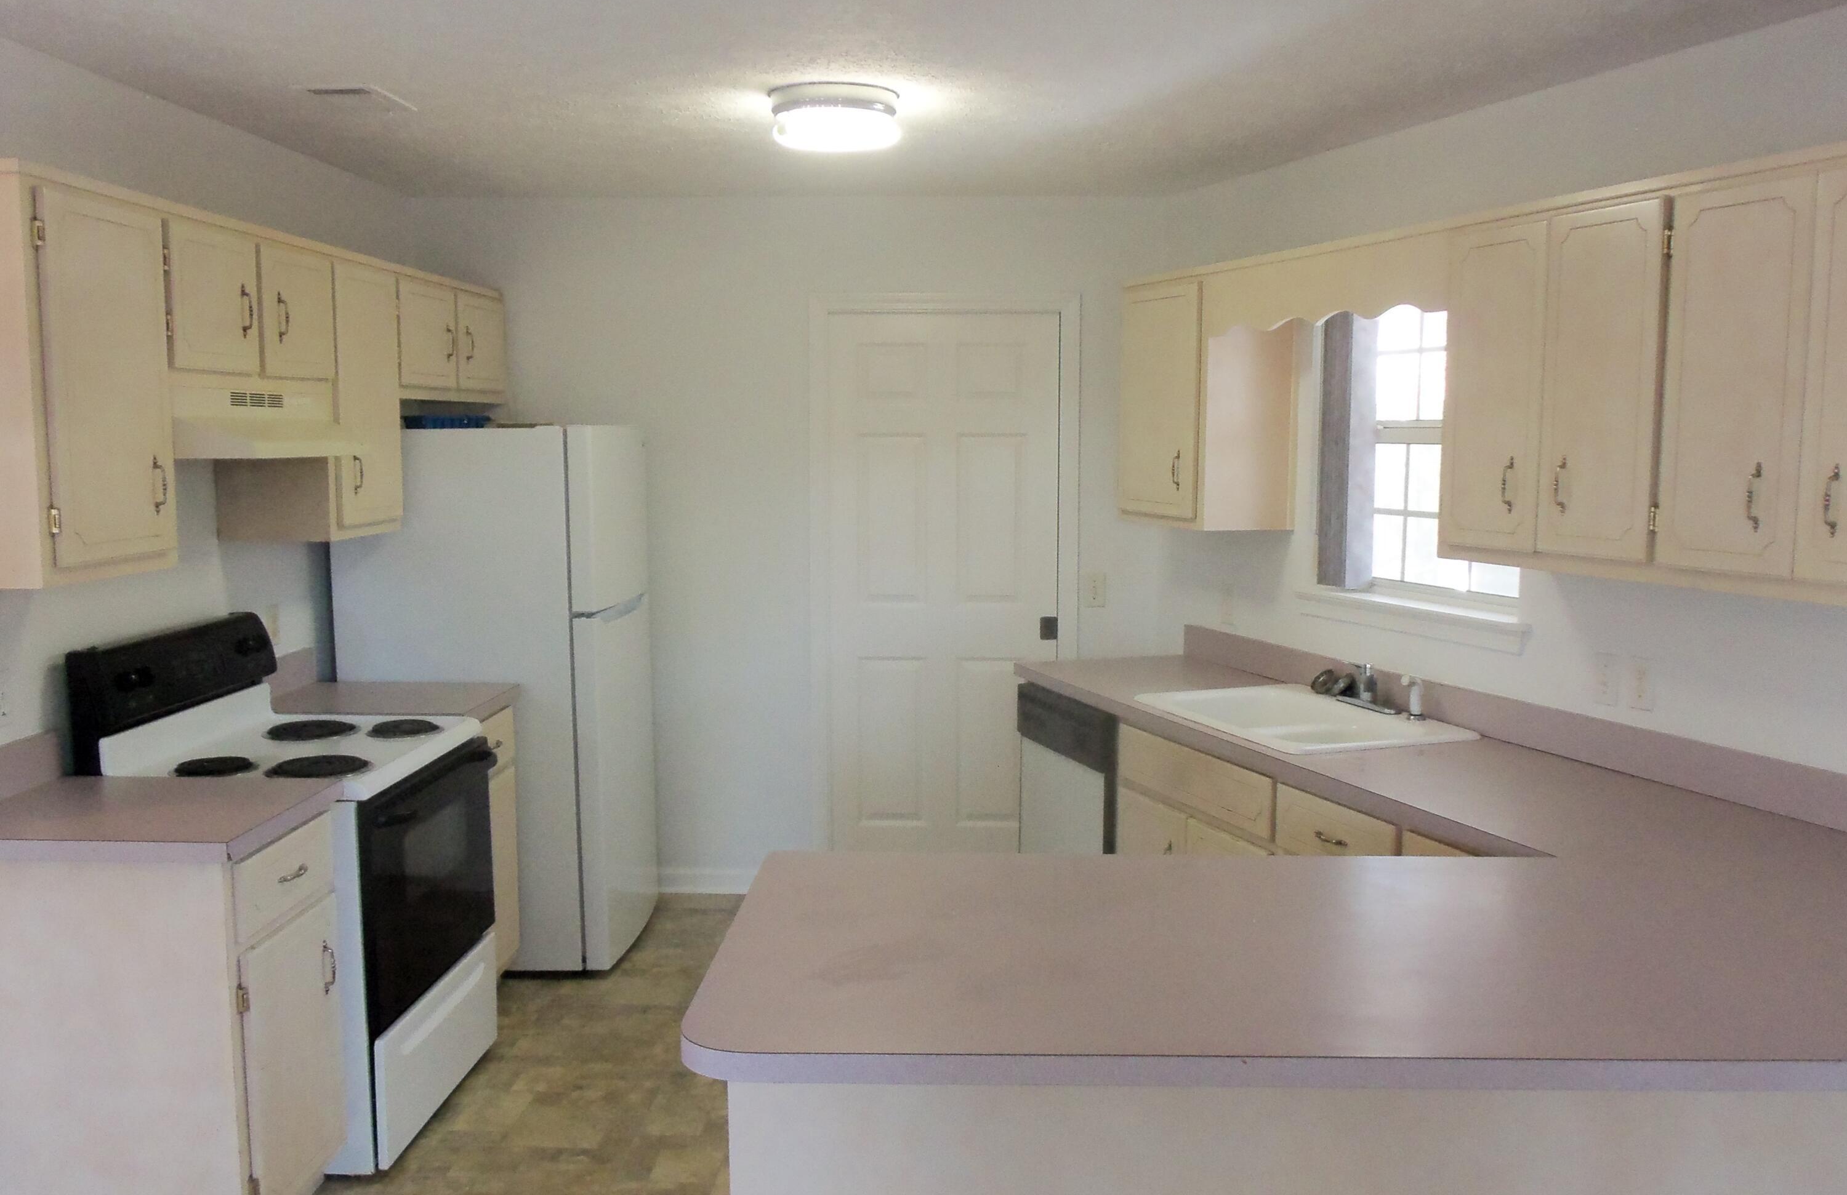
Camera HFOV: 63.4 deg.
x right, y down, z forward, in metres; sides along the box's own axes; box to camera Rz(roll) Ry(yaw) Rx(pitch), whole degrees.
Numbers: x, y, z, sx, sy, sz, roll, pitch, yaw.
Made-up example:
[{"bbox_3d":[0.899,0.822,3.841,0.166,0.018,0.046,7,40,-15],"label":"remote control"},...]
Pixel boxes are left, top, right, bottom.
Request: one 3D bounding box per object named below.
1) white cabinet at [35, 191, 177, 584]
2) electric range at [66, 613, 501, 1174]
[{"bbox_3d":[-1.729,-0.413,2.919,0.318,0.742,0.439,0,6,3],"label":"white cabinet"},{"bbox_3d":[-1.495,0.672,3.638,0.697,1.192,0.773,0,6,3],"label":"electric range"}]

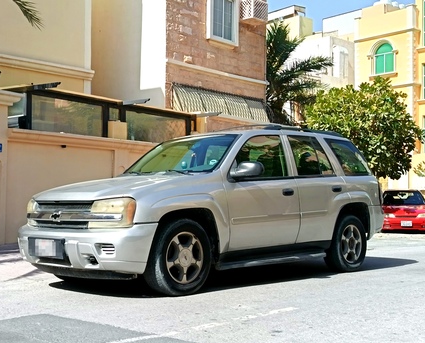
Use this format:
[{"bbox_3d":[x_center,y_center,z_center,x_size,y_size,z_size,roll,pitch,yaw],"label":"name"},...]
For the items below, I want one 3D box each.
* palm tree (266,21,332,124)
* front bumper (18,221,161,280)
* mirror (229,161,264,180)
[{"bbox_3d":[1.936,-1.404,19.326,3.500,6.490,3.500,-3,-4,44],"label":"palm tree"},{"bbox_3d":[-1.336,0.732,6.054,1.860,0.500,0.570,-3,-4,44],"label":"front bumper"},{"bbox_3d":[0.337,-0.017,6.348,0.290,0.195,0.200,-3,-4,44],"label":"mirror"}]

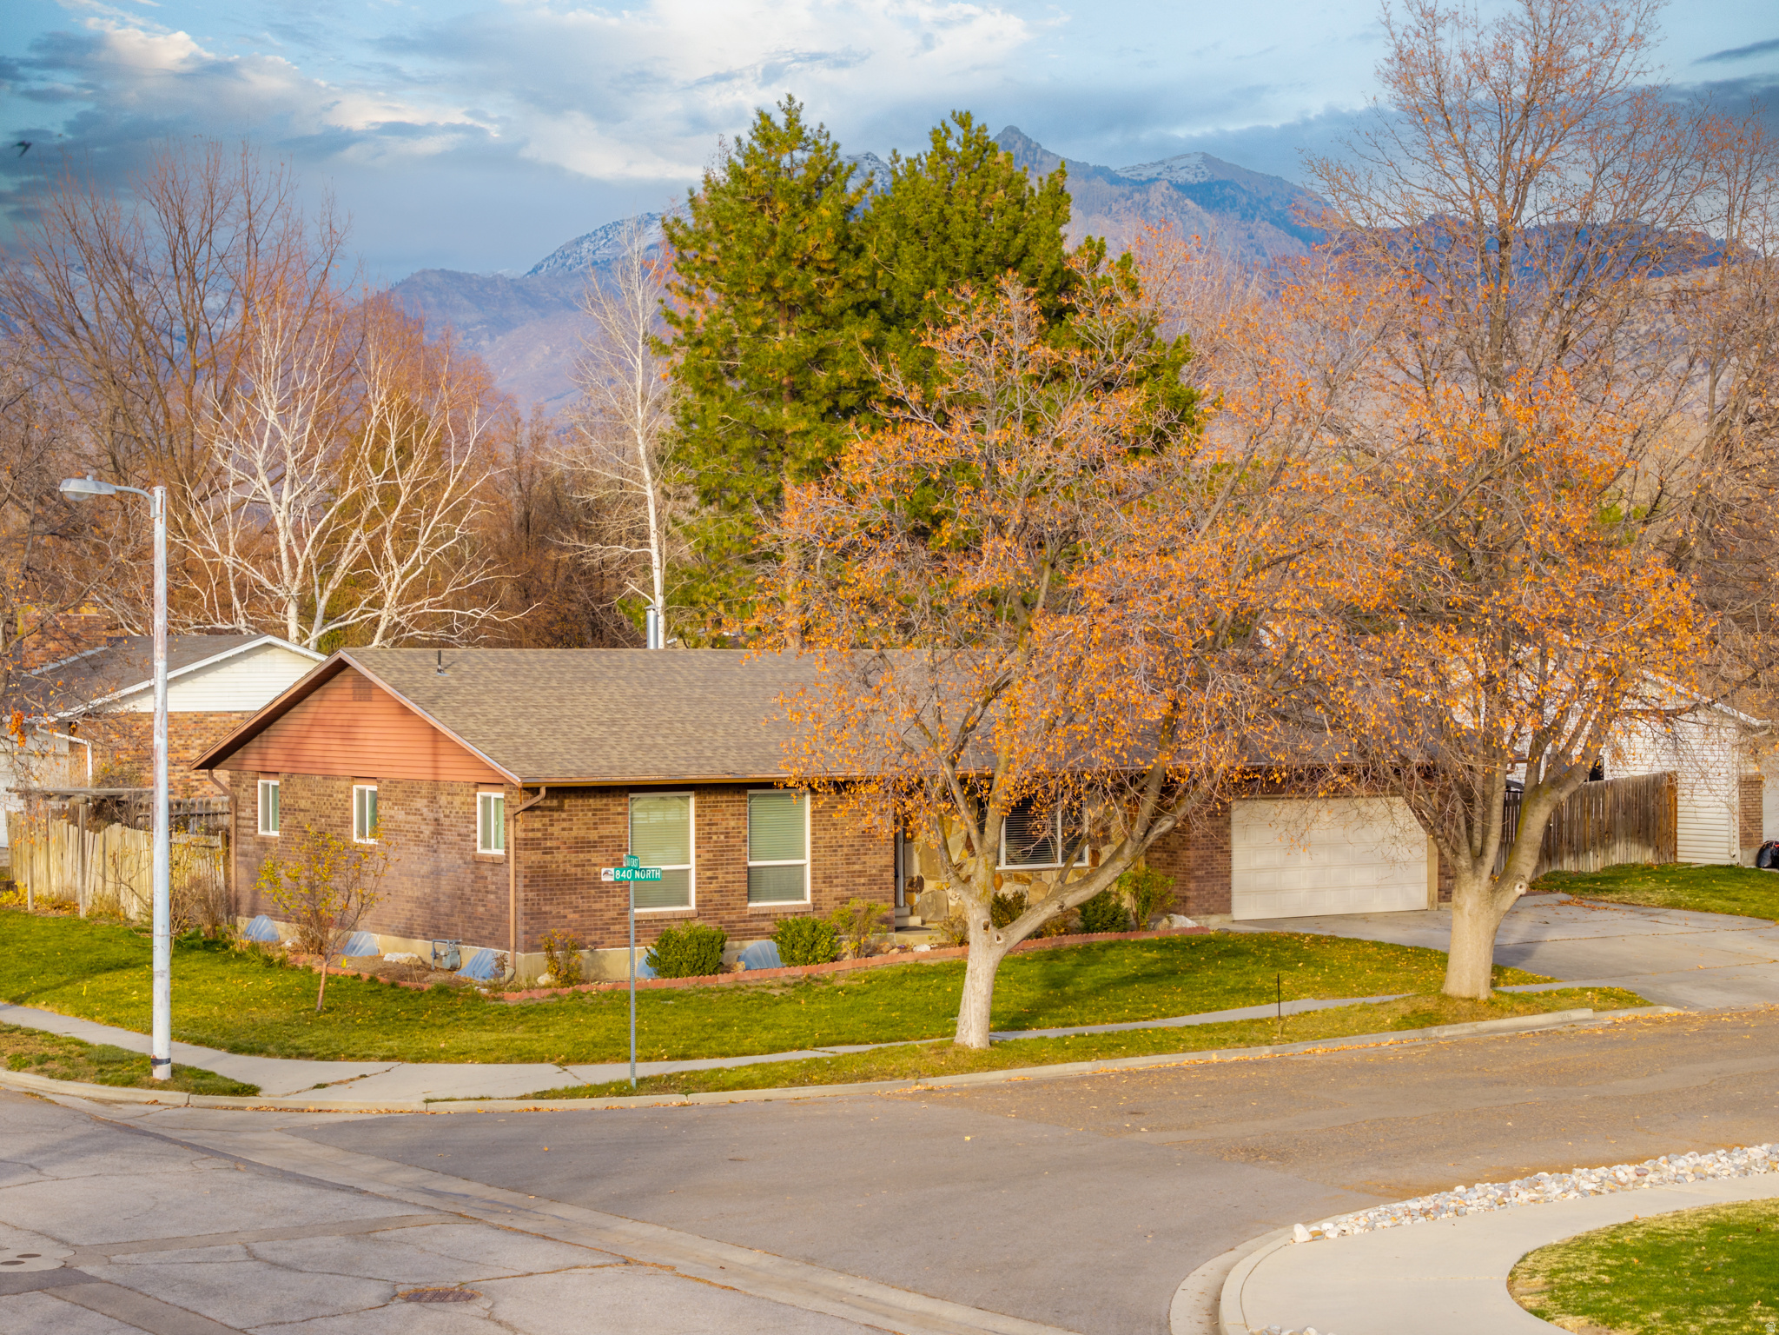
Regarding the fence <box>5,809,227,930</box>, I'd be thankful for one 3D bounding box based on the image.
[{"bbox_3d":[-14.523,3.671,66.524,0.250,1.750,10.400,0,0,-35],"label":"fence"}]

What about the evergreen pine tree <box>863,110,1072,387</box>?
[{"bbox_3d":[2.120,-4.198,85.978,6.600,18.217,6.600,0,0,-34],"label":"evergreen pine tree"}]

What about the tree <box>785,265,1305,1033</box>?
[{"bbox_3d":[2.066,-0.213,47.305,7.200,10.301,7.000,0,0,3],"label":"tree"}]

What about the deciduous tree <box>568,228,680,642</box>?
[{"bbox_3d":[-5.701,-2.564,78.007,2.800,14.309,2.800,0,0,-4],"label":"deciduous tree"}]

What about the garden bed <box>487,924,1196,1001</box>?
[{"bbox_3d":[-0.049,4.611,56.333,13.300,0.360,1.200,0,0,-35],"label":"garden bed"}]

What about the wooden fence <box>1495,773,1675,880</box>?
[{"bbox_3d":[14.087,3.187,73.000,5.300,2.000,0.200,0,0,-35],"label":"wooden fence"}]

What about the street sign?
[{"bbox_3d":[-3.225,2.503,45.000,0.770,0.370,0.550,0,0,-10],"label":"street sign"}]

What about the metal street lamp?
[{"bbox_3d":[-9.693,1.393,44.913,1.450,7.624,0.340,0,0,-35],"label":"metal street lamp"}]

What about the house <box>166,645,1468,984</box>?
[{"bbox_3d":[-0.486,2.186,63.940,20.360,5.020,11.650,0,0,-35],"label":"house"}]

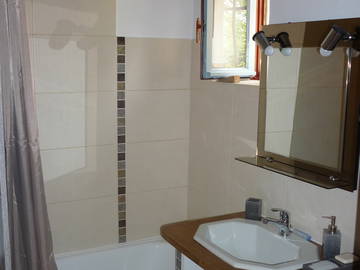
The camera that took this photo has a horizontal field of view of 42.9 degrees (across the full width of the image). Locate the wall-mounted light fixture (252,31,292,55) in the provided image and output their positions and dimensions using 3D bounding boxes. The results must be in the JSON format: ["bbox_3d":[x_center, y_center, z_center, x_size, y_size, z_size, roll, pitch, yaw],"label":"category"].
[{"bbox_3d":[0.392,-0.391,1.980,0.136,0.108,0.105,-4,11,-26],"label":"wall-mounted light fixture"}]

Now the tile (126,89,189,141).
[{"bbox_3d":[-0.125,-0.112,2.701,0.414,0.300,0.012,-4,11,-26],"label":"tile"}]

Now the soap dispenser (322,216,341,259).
[{"bbox_3d":[0.569,0.381,1.711,0.065,0.149,0.059,5,11,24],"label":"soap dispenser"}]

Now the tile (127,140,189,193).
[{"bbox_3d":[-0.130,0.185,2.752,0.414,0.299,0.012,-4,11,-26],"label":"tile"}]

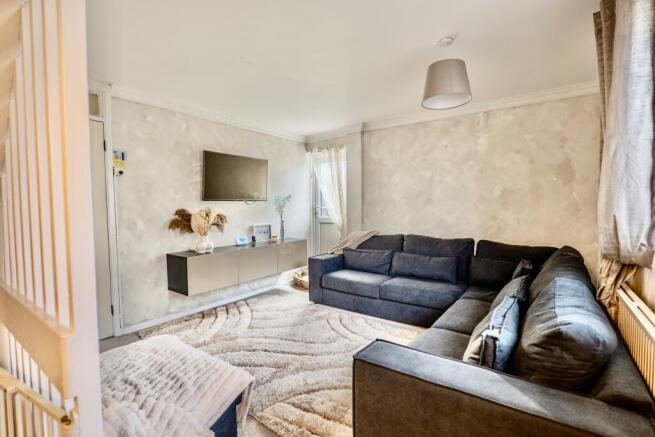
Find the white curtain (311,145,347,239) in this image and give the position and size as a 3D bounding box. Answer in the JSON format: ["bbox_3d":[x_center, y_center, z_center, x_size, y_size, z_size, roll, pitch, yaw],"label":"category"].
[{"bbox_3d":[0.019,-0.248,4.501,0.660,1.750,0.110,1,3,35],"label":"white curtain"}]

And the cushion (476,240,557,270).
[{"bbox_3d":[1.835,0.435,2.781,0.700,0.430,0.200,1,-12,35],"label":"cushion"}]

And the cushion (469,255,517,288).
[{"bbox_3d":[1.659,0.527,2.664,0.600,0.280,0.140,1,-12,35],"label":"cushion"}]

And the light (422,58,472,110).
[{"bbox_3d":[0.810,-0.906,1.980,0.316,0.235,0.316,1,3,35],"label":"light"}]

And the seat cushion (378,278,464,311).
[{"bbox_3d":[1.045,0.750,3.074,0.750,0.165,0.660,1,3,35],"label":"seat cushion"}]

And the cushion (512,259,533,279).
[{"bbox_3d":[1.485,0.524,2.283,0.140,0.400,0.420,27,17,32],"label":"cushion"}]

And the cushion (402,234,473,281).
[{"bbox_3d":[1.229,0.441,3.310,0.750,0.460,0.200,1,-9,35],"label":"cushion"}]

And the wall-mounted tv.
[{"bbox_3d":[-1.143,-0.503,3.694,0.060,0.563,0.982,6,6,35],"label":"wall-mounted tv"}]

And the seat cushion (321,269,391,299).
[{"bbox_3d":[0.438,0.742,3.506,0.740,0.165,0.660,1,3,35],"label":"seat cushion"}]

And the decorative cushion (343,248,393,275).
[{"bbox_3d":[0.508,0.542,3.669,0.650,0.270,0.140,1,-11,35],"label":"decorative cushion"}]

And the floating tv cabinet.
[{"bbox_3d":[-0.993,0.538,3.674,0.400,0.386,1.800,1,3,35],"label":"floating tv cabinet"}]

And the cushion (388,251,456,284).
[{"bbox_3d":[1.033,0.514,3.147,0.680,0.280,0.140,1,-12,35],"label":"cushion"}]

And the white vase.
[{"bbox_3d":[-1.309,0.269,3.111,0.165,0.200,0.175,1,3,35],"label":"white vase"}]

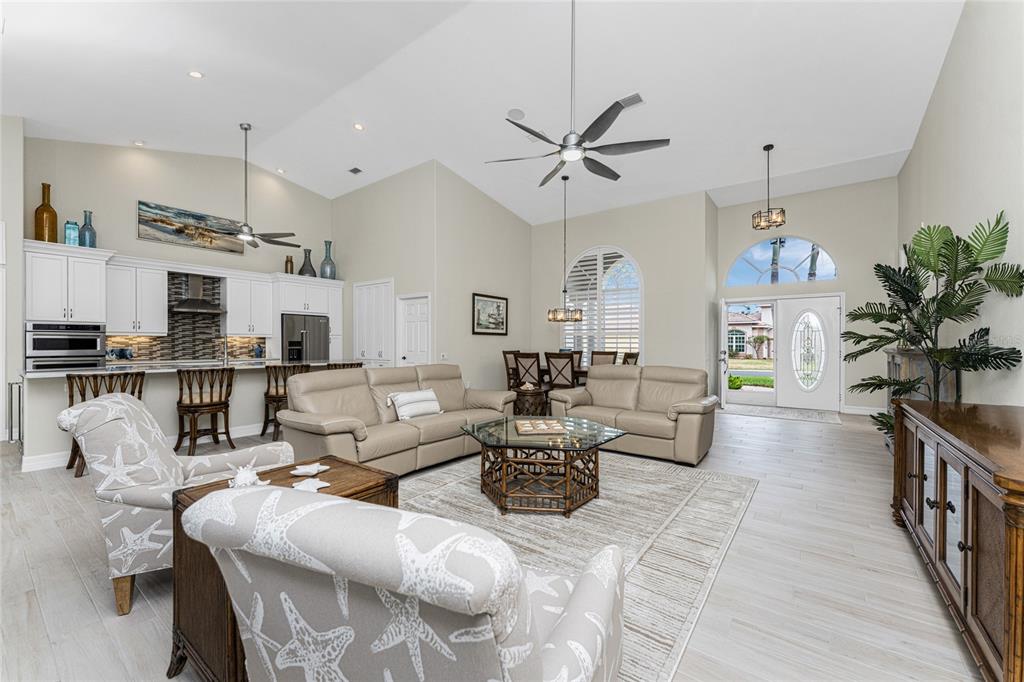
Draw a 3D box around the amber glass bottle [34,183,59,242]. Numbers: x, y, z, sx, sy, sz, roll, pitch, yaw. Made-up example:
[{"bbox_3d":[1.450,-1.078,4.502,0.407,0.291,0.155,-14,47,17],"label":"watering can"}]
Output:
[{"bbox_3d":[-6.353,-1.735,5.435,0.198,0.837,0.198,0,0,37],"label":"amber glass bottle"}]

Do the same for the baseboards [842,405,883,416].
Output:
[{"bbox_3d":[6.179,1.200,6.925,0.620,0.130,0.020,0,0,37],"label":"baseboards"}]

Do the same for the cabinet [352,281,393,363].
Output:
[{"bbox_3d":[-2.561,0.055,7.960,1.340,2.420,0.500,0,0,37],"label":"cabinet"}]

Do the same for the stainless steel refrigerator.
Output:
[{"bbox_3d":[-4.223,0.375,7.917,0.700,1.780,0.910,0,0,37],"label":"stainless steel refrigerator"}]

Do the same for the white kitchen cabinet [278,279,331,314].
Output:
[{"bbox_3d":[-4.207,-0.835,7.905,0.600,0.610,0.960,0,0,37],"label":"white kitchen cabinet"}]

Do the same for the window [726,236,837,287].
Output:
[{"bbox_3d":[5.186,-1.555,7.738,1.770,0.900,0.120,0,0,37],"label":"window"}]

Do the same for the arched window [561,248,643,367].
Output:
[{"bbox_3d":[1.876,-0.664,8.464,1.850,2.720,0.120,0,0,37],"label":"arched window"}]

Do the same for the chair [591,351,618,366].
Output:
[{"bbox_3d":[1.614,0.716,7.405,0.510,1.060,0.600,0,0,37],"label":"chair"}]

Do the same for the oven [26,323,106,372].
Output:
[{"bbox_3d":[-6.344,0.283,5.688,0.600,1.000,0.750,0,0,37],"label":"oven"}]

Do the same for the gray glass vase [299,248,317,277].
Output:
[{"bbox_3d":[-4.106,-1.567,8.000,0.360,0.575,0.360,0,0,37],"label":"gray glass vase"}]

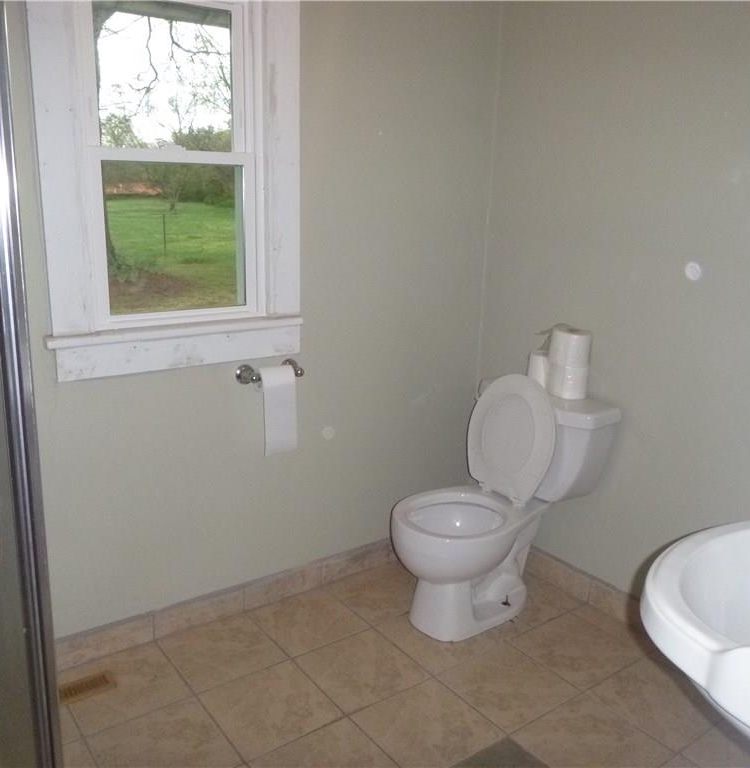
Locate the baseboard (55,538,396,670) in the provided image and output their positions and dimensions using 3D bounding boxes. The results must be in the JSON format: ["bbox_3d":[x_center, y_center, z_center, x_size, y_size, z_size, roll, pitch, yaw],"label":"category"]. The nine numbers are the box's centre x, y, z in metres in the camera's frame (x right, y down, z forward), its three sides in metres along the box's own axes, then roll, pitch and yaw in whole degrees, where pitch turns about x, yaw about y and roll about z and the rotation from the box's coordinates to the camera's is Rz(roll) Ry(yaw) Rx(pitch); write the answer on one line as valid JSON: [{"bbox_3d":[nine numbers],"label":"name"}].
[{"bbox_3d":[-0.312,0.704,2.607,1.586,0.105,0.014,-9,17,-35],"label":"baseboard"}]

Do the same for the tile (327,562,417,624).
[{"bbox_3d":[0.020,0.749,2.622,0.300,0.012,0.312,-9,17,-35],"label":"tile"}]

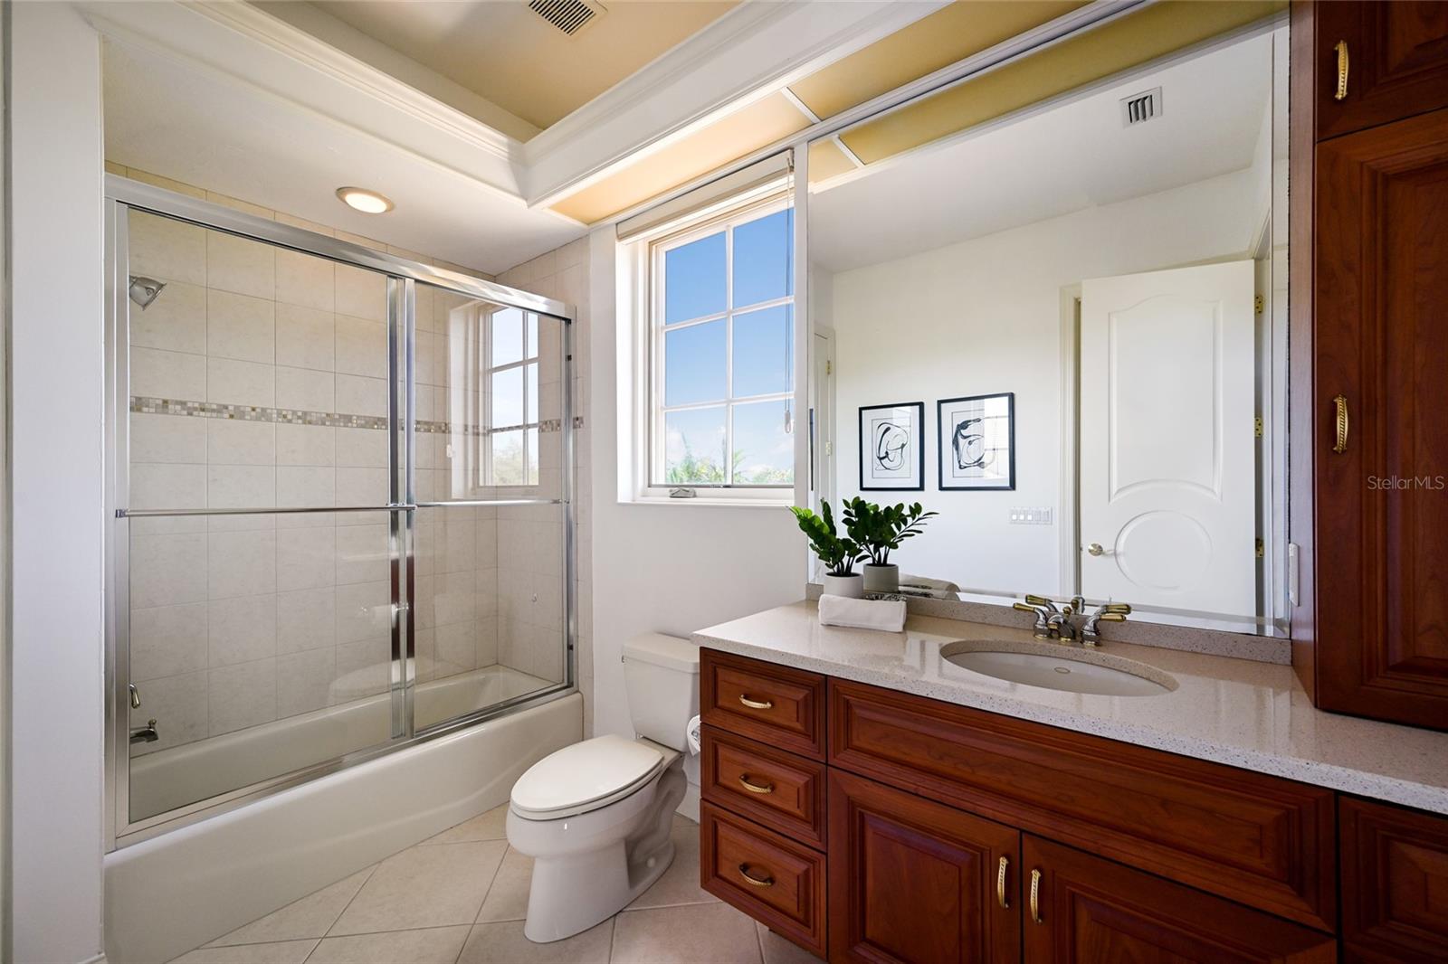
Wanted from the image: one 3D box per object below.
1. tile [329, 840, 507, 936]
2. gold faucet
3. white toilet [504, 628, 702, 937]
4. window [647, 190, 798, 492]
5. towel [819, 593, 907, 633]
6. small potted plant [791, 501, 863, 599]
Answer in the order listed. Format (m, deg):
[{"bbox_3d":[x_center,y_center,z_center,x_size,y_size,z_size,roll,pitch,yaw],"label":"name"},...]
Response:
[{"bbox_3d":[-0.982,1.337,1.862,0.424,0.010,0.424,0,0,-8],"label":"tile"},{"bbox_3d":[0.806,0.348,1.340,0.235,0.092,0.165,0,0,38],"label":"gold faucet"},{"bbox_3d":[-0.353,0.977,1.889,0.385,0.710,0.772,0,0,38],"label":"white toilet"},{"bbox_3d":[0.017,-0.544,2.405,0.905,1.168,0.075,0,0,38],"label":"window"},{"bbox_3d":[0.389,0.363,1.586,0.216,0.078,0.110,0,0,16],"label":"towel"},{"bbox_3d":[0.338,0.233,1.683,0.250,0.337,0.225,0,0,38],"label":"small potted plant"}]

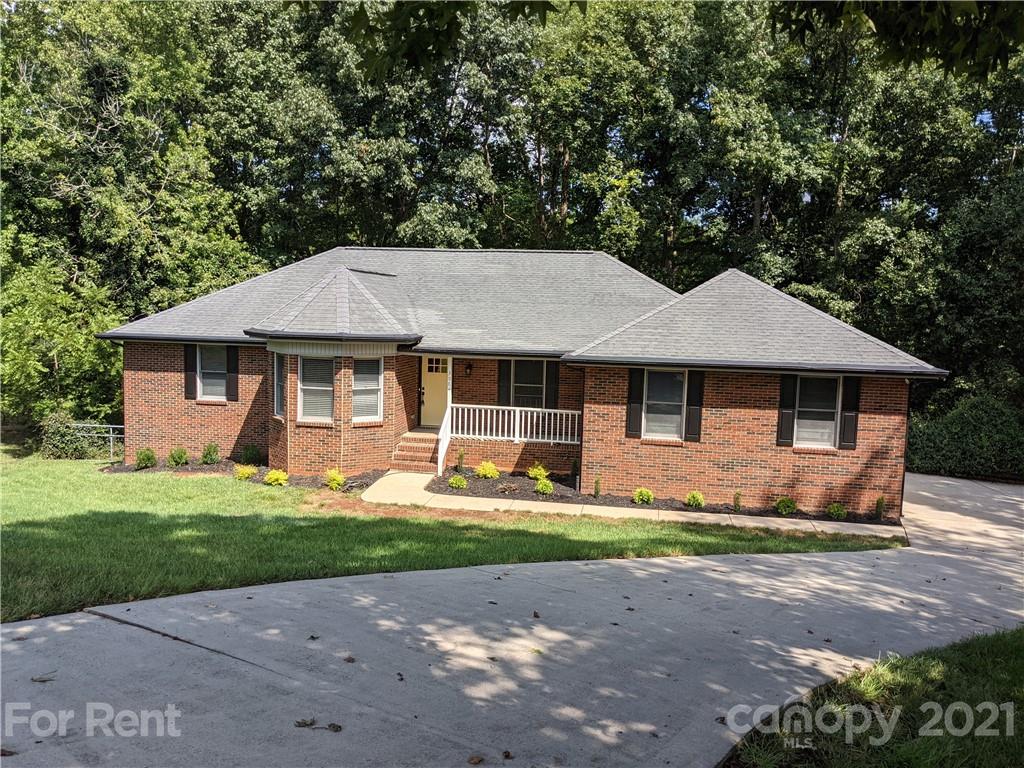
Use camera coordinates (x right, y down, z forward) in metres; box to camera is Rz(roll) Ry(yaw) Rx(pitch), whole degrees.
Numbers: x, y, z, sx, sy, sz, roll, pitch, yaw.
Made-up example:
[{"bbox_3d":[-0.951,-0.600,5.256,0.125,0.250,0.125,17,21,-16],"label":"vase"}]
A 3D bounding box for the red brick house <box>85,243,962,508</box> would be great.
[{"bbox_3d":[-0.615,-0.885,25.069,21.960,6.880,13.450,2,5,9],"label":"red brick house"}]

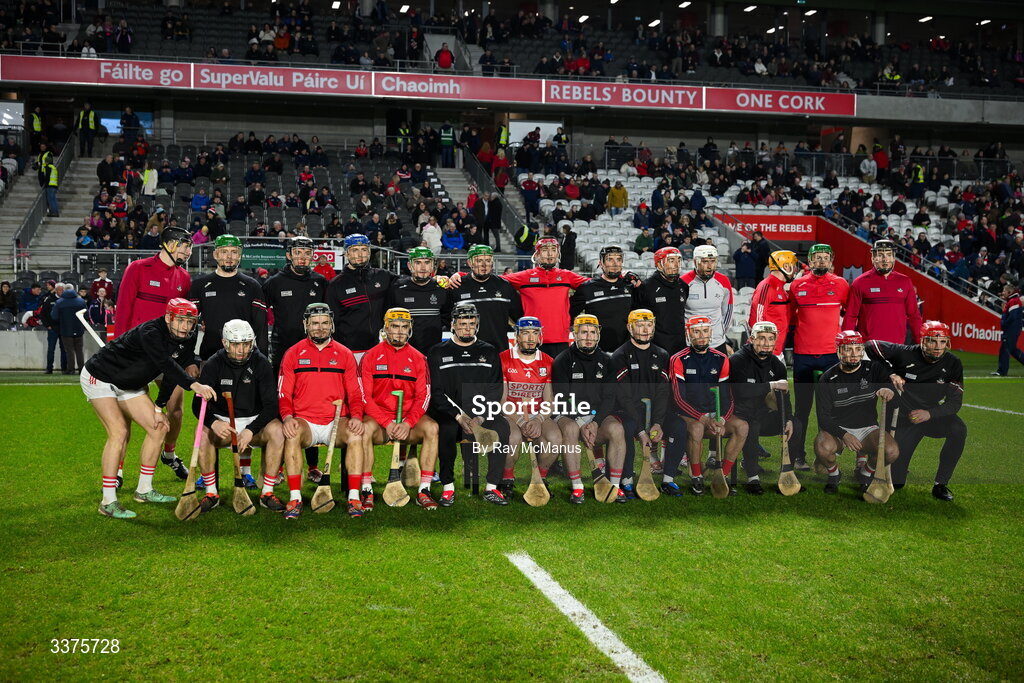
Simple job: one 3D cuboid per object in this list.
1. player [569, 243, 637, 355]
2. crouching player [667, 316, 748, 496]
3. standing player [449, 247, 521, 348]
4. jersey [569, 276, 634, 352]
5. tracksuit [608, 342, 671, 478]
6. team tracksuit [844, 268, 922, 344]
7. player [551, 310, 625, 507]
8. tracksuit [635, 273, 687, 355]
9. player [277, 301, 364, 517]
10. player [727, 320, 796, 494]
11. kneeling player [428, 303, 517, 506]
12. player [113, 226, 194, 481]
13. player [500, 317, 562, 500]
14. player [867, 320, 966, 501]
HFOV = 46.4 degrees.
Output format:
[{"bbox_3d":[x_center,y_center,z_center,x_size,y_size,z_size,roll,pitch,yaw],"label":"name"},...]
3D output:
[{"bbox_3d":[0.775,0.138,9.700,0.600,1.850,0.380,0,2,-8],"label":"player"},{"bbox_3d":[1.471,0.464,9.040,0.560,1.303,0.800,0,2,-6],"label":"crouching player"},{"bbox_3d":[-0.213,0.132,9.600,0.610,1.855,0.380,0,2,-7],"label":"standing player"},{"bbox_3d":[0.748,-0.223,9.868,0.550,0.660,0.300,0,2,-12],"label":"jersey"},{"bbox_3d":[1.005,0.499,9.001,0.550,1.009,0.720,0,2,-8],"label":"tracksuit"},{"bbox_3d":[3.094,-0.236,9.950,0.610,0.740,0.300,0,2,6],"label":"team tracksuit"},{"bbox_3d":[0.559,0.455,8.620,0.520,1.297,0.800,0,2,-4],"label":"player"},{"bbox_3d":[1.226,-0.217,9.800,0.540,0.720,0.340,-1,2,-23],"label":"tracksuit"},{"bbox_3d":[-1.279,0.420,8.020,0.580,1.370,0.800,0,2,-10],"label":"player"},{"bbox_3d":[1.919,0.477,9.120,0.500,1.277,0.800,0,2,-10],"label":"player"},{"bbox_3d":[-0.300,0.418,8.638,0.620,1.398,0.820,0,2,-8],"label":"kneeling player"},{"bbox_3d":[-2.679,0.103,8.930,0.540,1.920,0.460,-1,2,-40],"label":"player"},{"bbox_3d":[0.153,0.462,8.920,0.470,1.297,0.780,0,2,-8],"label":"player"},{"bbox_3d":[3.044,0.474,8.970,0.700,1.266,0.950,1,2,10],"label":"player"}]

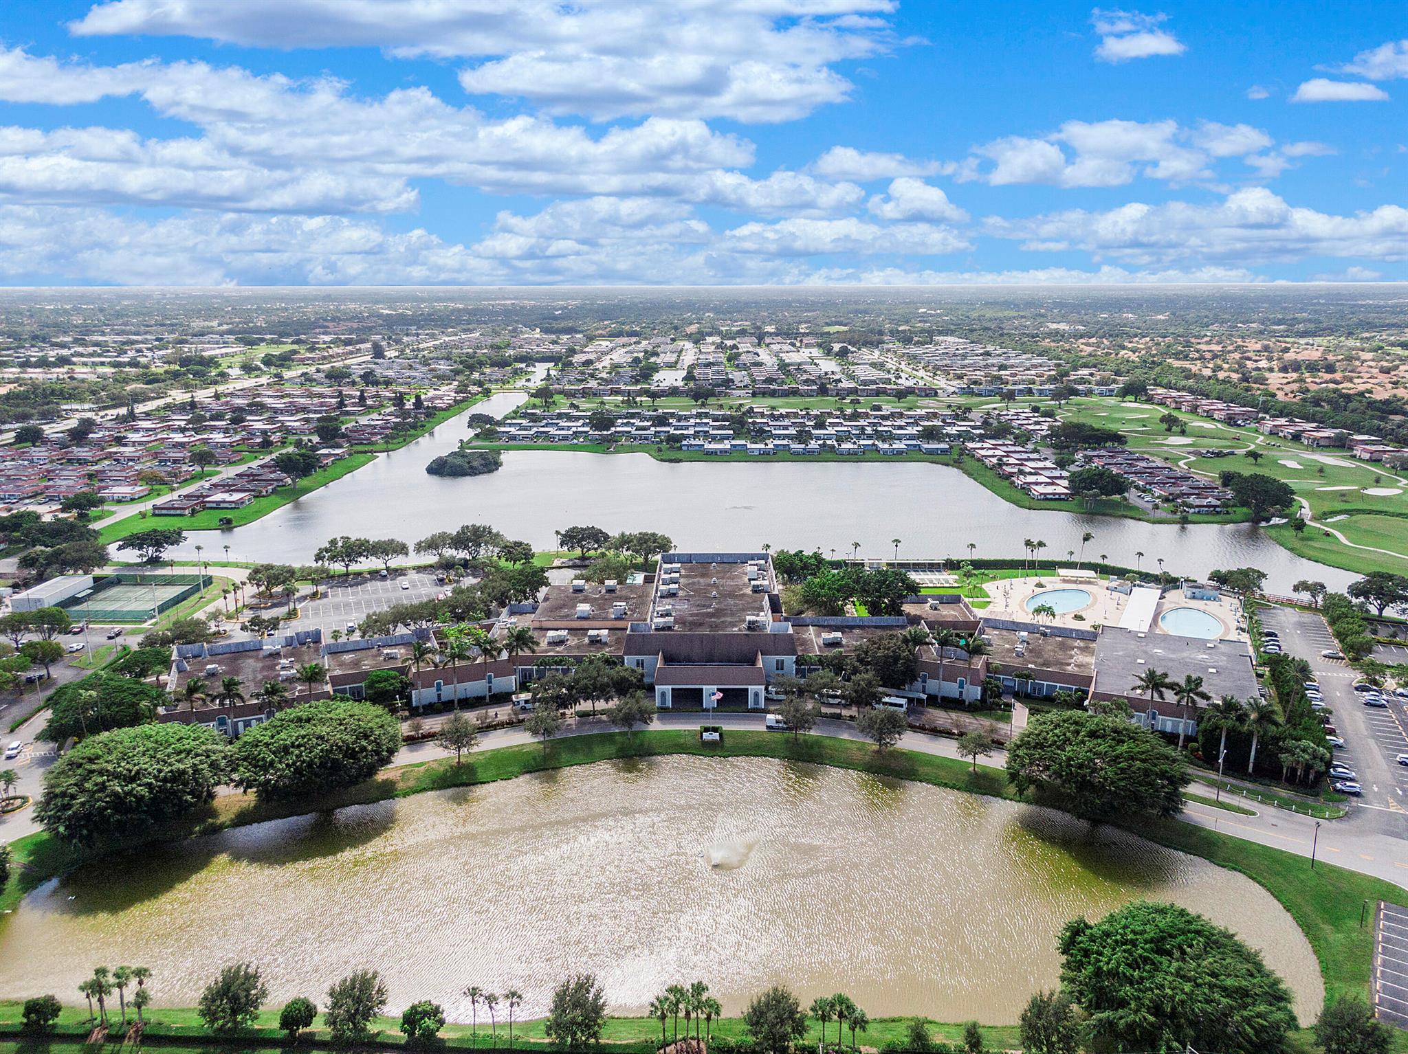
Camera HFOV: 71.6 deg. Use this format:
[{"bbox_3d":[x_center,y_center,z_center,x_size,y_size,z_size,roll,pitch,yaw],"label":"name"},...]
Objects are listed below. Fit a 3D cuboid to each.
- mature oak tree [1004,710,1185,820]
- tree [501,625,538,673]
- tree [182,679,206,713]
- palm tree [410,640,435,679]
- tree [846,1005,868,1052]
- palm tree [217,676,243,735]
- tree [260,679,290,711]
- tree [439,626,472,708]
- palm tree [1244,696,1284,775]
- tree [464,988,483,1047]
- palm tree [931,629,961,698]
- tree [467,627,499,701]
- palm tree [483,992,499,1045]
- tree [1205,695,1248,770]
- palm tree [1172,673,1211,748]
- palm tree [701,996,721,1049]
[{"bbox_3d":[70.500,42.850,176.070,31.300,15.800,28.500,0,14,0],"label":"mature oak tree"},{"bbox_3d":[-43.200,31.830,229.520,8.580,18.380,8.580,-3,14,-11],"label":"tree"},{"bbox_3d":[-107.890,39.240,207.560,6.150,15.190,6.150,-8,16,-28],"label":"tree"},{"bbox_3d":[-62.460,33.110,214.930,6.600,16.400,6.600,0,14,0],"label":"palm tree"},{"bbox_3d":[19.290,63.790,124.030,3.050,7.530,3.050,2,14,10],"label":"tree"},{"bbox_3d":[-98.380,37.680,202.390,6.400,13.800,6.400,0,14,0],"label":"palm tree"},{"bbox_3d":[-91.470,37.980,205.060,6.800,11.900,6.800,0,14,0],"label":"tree"},{"bbox_3d":[-54.930,31.950,215.790,7.200,18.200,7.200,0,14,0],"label":"tree"},{"bbox_3d":[109.280,41.190,192.520,7.620,17.260,7.620,8,17,31],"label":"palm tree"},{"bbox_3d":[-28.790,60.770,121.450,2.400,8.100,2.400,0,14,0],"label":"tree"},{"bbox_3d":[55.350,32.250,225.660,7.560,18.770,7.560,3,15,14],"label":"palm tree"},{"bbox_3d":[-50.770,31.920,227.350,7.860,19.310,7.860,-4,15,-13],"label":"tree"},{"bbox_3d":[-27.190,63.370,125.830,2.040,7.790,2.040,-4,15,-14],"label":"palm tree"},{"bbox_3d":[100.700,39.840,188.800,8.000,15.300,8.000,0,14,0],"label":"tree"},{"bbox_3d":[100.780,38.560,203.590,8.070,17.020,8.070,7,16,27],"label":"palm tree"},{"bbox_3d":[0.880,61.370,121.240,2.600,6.900,2.600,0,14,0],"label":"palm tree"}]

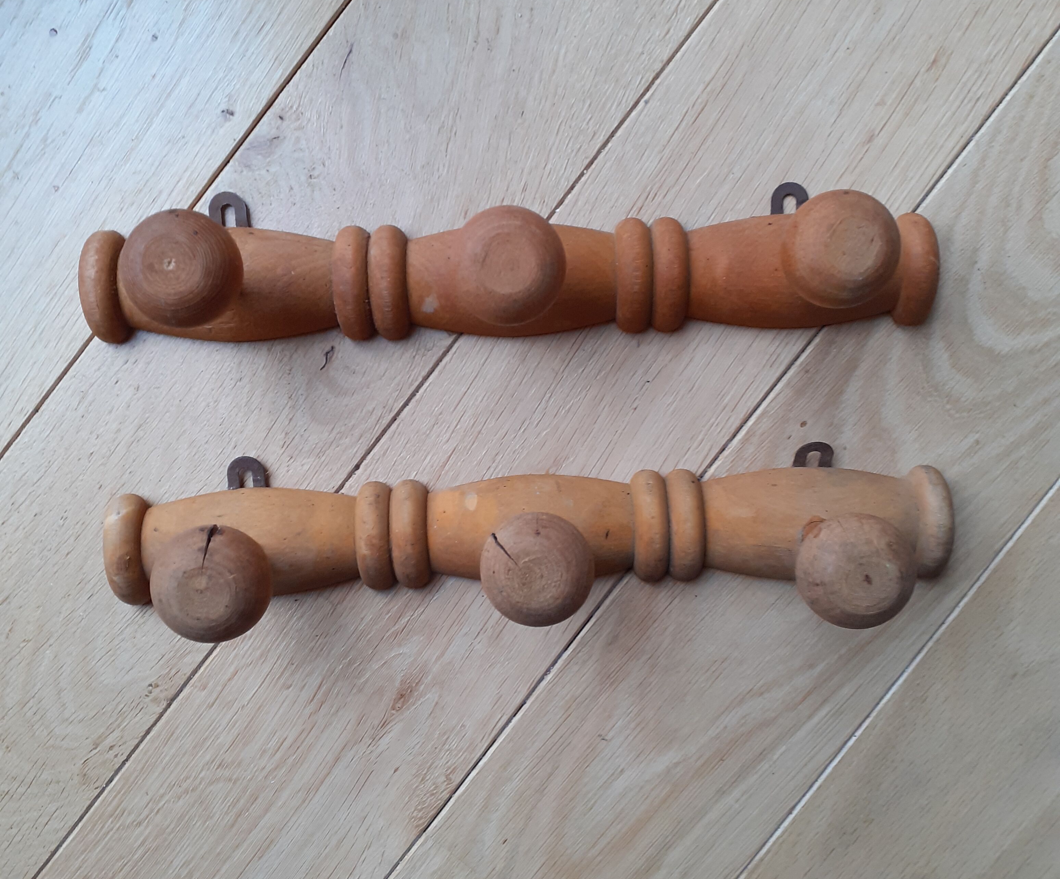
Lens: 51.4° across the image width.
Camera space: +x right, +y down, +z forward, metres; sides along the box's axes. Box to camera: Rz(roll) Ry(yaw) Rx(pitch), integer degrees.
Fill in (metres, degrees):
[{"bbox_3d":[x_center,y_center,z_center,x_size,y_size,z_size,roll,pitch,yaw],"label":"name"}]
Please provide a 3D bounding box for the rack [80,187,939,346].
[{"bbox_3d":[-0.009,-0.085,0.490,0.409,0.112,0.072,-1,93,-1],"label":"rack"}]

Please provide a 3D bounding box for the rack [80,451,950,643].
[{"bbox_3d":[0.001,0.042,0.498,0.409,0.109,0.069,-2,93,-1],"label":"rack"}]

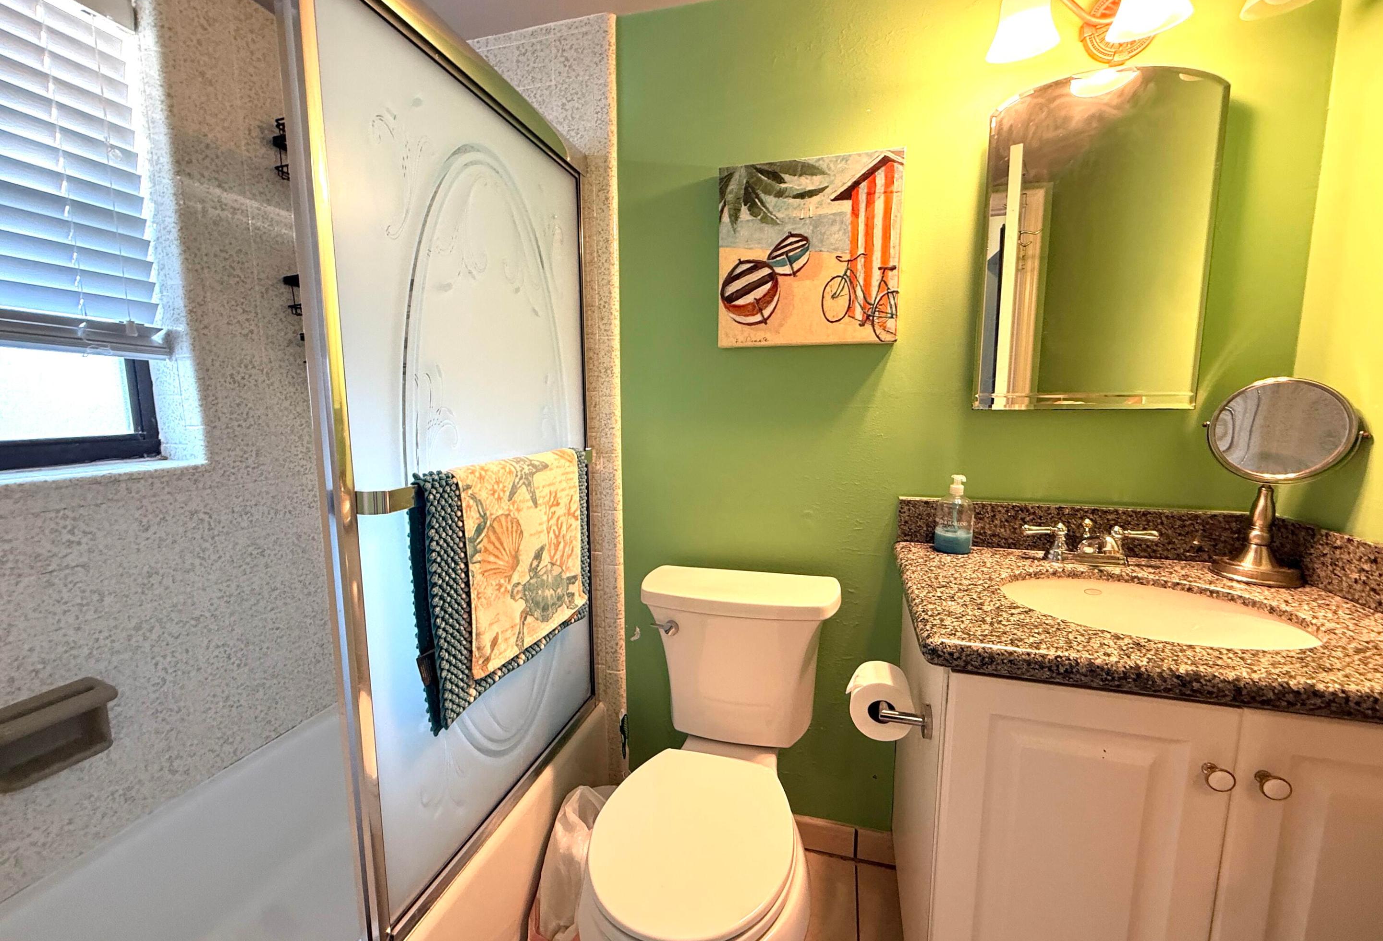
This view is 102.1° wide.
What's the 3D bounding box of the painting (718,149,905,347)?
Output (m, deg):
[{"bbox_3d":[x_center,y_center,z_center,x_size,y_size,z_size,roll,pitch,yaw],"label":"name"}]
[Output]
[{"bbox_3d":[0.266,-0.494,1.291,0.404,0.407,0.038,2,8,15],"label":"painting"}]

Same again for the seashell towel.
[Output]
[{"bbox_3d":[-0.340,0.185,1.130,0.062,0.420,0.540,2,8,15],"label":"seashell towel"}]

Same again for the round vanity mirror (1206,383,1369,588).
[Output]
[{"bbox_3d":[1.062,0.017,1.028,0.124,0.371,0.215,-5,9,-34],"label":"round vanity mirror"}]

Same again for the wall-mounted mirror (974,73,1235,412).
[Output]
[{"bbox_3d":[0.819,-0.460,1.148,0.406,0.662,0.028,2,8,15],"label":"wall-mounted mirror"}]

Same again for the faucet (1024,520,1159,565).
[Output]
[{"bbox_3d":[0.801,0.150,1.108,0.243,0.088,0.155,2,8,15],"label":"faucet"}]

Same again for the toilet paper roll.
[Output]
[{"bbox_3d":[0.375,0.455,1.110,0.117,0.117,0.100,2,8,15],"label":"toilet paper roll"}]

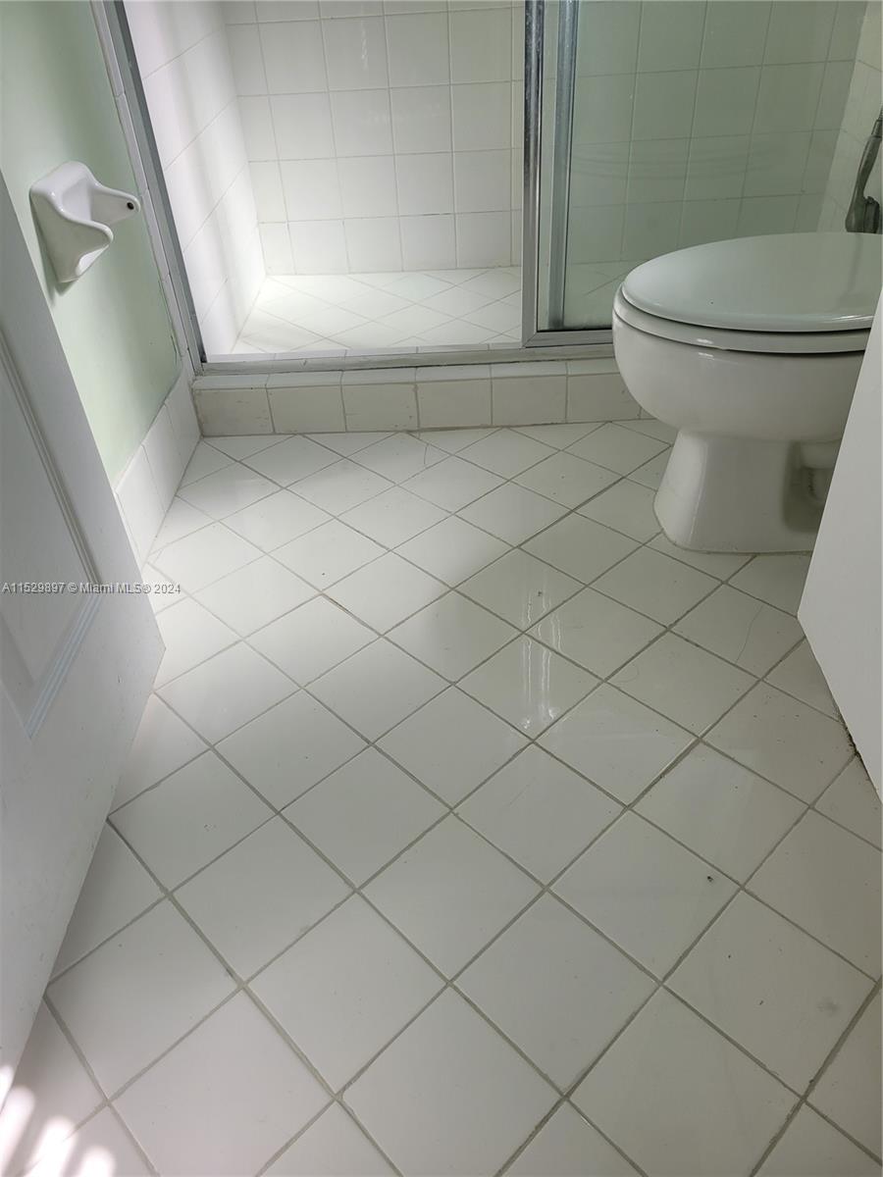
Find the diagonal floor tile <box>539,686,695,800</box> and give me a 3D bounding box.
[{"bbox_3d":[0.233,0.206,1.177,0.151,0.008,0.151,-33,47,-32],"label":"diagonal floor tile"}]

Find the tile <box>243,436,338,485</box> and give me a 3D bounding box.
[{"bbox_3d":[-0.304,-0.263,1.794,0.151,0.008,0.151,-33,47,-32],"label":"tile"}]

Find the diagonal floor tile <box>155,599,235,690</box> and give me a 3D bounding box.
[{"bbox_3d":[-0.415,0.085,1.361,0.148,0.009,0.148,-33,47,-32],"label":"diagonal floor tile"}]

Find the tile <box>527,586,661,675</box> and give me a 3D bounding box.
[{"bbox_3d":[0.234,0.068,1.337,0.148,0.009,0.148,-33,47,-32],"label":"tile"}]

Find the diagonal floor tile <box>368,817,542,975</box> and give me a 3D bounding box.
[{"bbox_3d":[0.011,0.349,1.015,0.151,0.008,0.151,-33,47,-32],"label":"diagonal floor tile"}]

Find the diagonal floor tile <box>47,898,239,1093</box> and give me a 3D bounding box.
[{"bbox_3d":[-0.318,0.426,0.941,0.151,0.009,0.151,-33,47,-32],"label":"diagonal floor tile"}]

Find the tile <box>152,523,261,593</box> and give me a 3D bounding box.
[{"bbox_3d":[-0.418,-0.054,1.543,0.151,0.008,0.151,-33,47,-32],"label":"tile"}]

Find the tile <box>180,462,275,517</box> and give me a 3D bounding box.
[{"bbox_3d":[-0.407,-0.185,1.697,0.148,0.009,0.148,-33,47,-32],"label":"tile"}]

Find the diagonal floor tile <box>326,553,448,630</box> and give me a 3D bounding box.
[{"bbox_3d":[-0.091,0.007,1.445,0.151,0.008,0.151,-33,47,-32],"label":"diagonal floor tile"}]

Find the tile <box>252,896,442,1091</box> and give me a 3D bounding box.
[{"bbox_3d":[-0.100,0.421,0.934,0.151,0.008,0.151,-33,47,-32],"label":"tile"}]

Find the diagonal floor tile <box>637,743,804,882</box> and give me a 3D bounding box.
[{"bbox_3d":[0.342,0.273,1.087,0.151,0.009,0.151,-33,47,-32],"label":"diagonal floor tile"}]

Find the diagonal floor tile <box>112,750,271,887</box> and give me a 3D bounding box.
[{"bbox_3d":[-0.312,0.286,1.101,0.151,0.009,0.151,-33,47,-32],"label":"diagonal floor tile"}]

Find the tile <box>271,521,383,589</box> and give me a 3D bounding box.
[{"bbox_3d":[-0.198,-0.057,1.535,0.151,0.009,0.151,-33,47,-32],"label":"tile"}]

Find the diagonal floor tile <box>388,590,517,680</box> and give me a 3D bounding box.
[{"bbox_3d":[0.018,0.075,1.356,0.151,0.009,0.151,-33,47,-32],"label":"diagonal floor tile"}]

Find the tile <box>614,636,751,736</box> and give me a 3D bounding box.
[{"bbox_3d":[0.345,0.136,1.258,0.151,0.009,0.151,-33,47,-32],"label":"tile"}]

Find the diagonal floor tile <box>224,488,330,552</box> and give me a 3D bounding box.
[{"bbox_3d":[-0.307,-0.126,1.624,0.151,0.008,0.151,-33,47,-32],"label":"diagonal floor tile"}]

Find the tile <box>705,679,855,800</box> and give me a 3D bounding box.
[{"bbox_3d":[0.449,0.199,1.158,0.148,0.009,0.148,-33,47,-32],"label":"tile"}]

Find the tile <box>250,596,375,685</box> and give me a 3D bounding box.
[{"bbox_3d":[-0.199,0.080,1.351,0.151,0.009,0.151,-33,47,-32],"label":"tile"}]

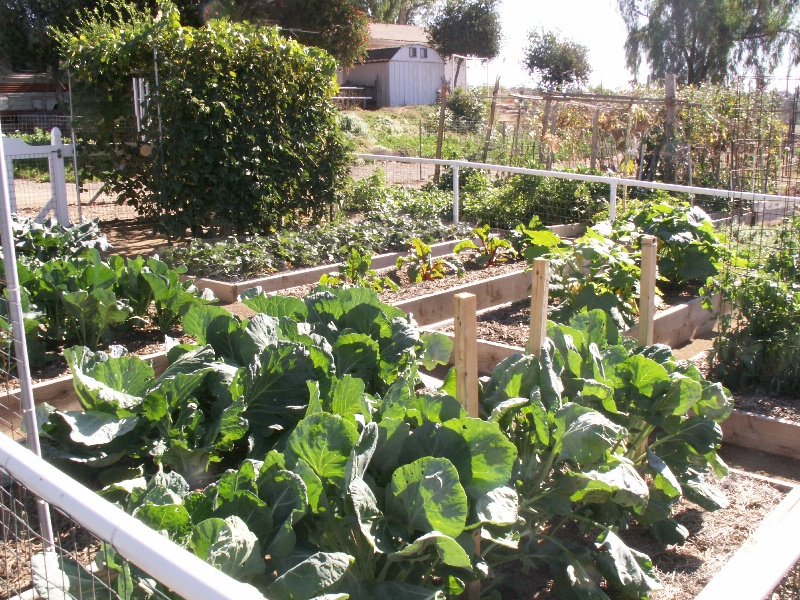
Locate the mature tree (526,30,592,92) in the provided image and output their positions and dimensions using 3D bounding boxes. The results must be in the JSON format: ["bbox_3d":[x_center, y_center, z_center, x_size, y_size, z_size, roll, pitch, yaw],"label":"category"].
[{"bbox_3d":[7.494,-10.697,37.828,2.986,3.667,2.986,4,14,10],"label":"mature tree"}]

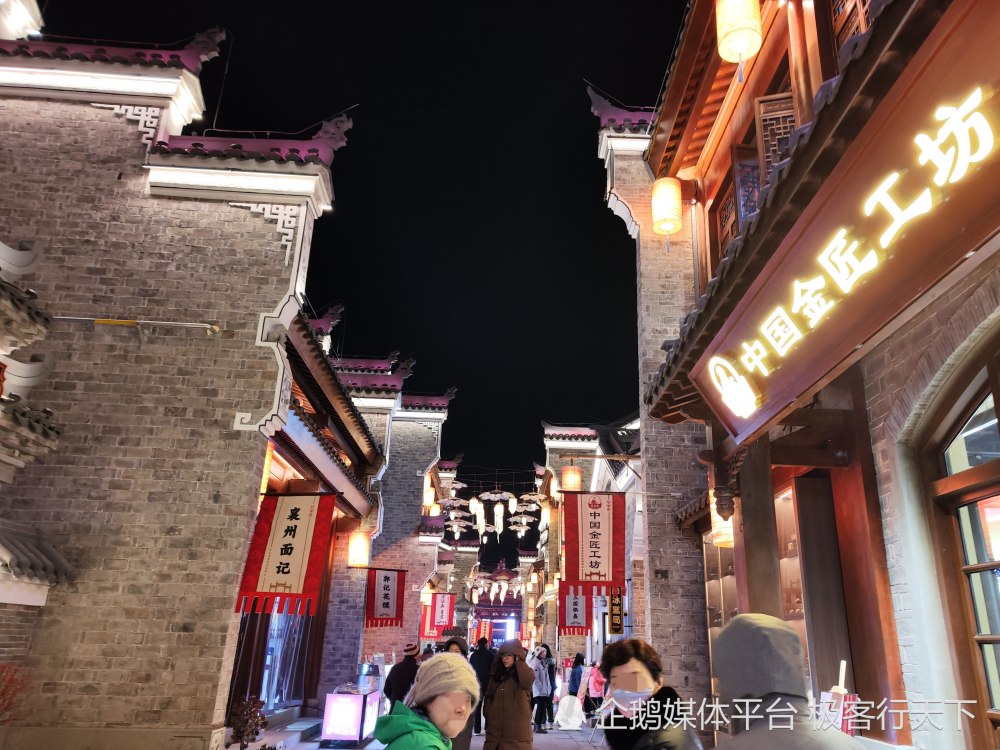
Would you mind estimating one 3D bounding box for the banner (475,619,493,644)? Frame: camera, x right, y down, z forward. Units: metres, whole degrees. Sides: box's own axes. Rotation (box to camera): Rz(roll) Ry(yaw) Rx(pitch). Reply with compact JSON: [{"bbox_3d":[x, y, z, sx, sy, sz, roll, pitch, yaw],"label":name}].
[{"bbox_3d":[-0.722,12.564,33.739,0.714,1.115,0.040,4,-22,1],"label":"banner"}]

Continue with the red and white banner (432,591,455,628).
[{"bbox_3d":[-1.813,7.567,22.152,0.729,1.116,0.040,4,-22,1],"label":"red and white banner"}]

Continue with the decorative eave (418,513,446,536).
[{"bbox_3d":[-2.497,5.531,25.650,1.030,0.820,0.800,3,-20,0],"label":"decorative eave"}]

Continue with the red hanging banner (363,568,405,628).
[{"bbox_3d":[-2.550,4.995,15.494,0.840,1.200,0.050,3,-20,0],"label":"red hanging banner"}]

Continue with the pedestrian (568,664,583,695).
[{"bbox_3d":[1.860,7.666,16.905,0.320,1.623,0.460,12,-23,-19],"label":"pedestrian"}]

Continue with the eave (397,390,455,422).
[{"bbox_3d":[-2.619,1.098,24.743,1.870,1.370,0.650,4,-22,1],"label":"eave"}]

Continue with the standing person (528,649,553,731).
[{"bbox_3d":[0.953,6.938,15.345,0.360,1.704,0.500,-9,-25,30],"label":"standing person"}]

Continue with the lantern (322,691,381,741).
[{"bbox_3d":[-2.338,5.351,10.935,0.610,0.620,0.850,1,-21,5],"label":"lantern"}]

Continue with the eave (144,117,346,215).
[{"bbox_3d":[-3.014,-2.662,8.555,2.200,1.520,0.660,4,-22,1],"label":"eave"}]

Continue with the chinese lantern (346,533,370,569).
[{"bbox_3d":[-3.143,3.908,15.464,0.450,0.750,0.450,3,-20,0],"label":"chinese lantern"}]

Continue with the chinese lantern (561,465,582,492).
[{"bbox_3d":[1.233,1.834,11.826,0.330,0.540,0.330,3,-20,0],"label":"chinese lantern"}]

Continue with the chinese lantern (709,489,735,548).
[{"bbox_3d":[2.550,1.598,7.772,0.370,0.610,0.370,3,-20,0],"label":"chinese lantern"}]

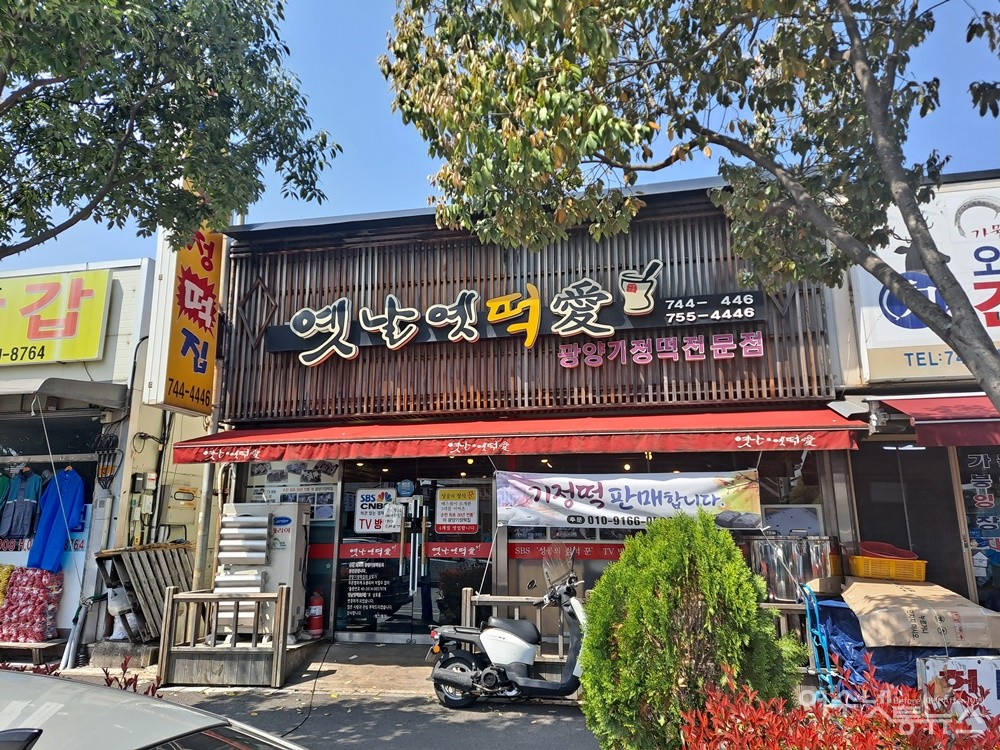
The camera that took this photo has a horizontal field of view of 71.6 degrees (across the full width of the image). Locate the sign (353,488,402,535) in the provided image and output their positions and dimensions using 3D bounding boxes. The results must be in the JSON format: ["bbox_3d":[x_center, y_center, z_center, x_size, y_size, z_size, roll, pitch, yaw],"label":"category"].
[{"bbox_3d":[-1.325,1.455,7.454,0.523,0.470,0.030,-3,-12,13],"label":"sign"}]

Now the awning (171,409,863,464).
[{"bbox_3d":[-0.076,0.601,6.672,6.321,0.491,1.099,-3,-12,13],"label":"awning"}]

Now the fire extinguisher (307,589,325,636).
[{"bbox_3d":[-1.967,2.568,7.453,0.160,0.490,0.160,-3,-12,13],"label":"fire extinguisher"}]

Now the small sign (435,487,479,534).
[{"bbox_3d":[-0.494,1.545,7.877,0.490,0.505,0.020,-3,-13,12],"label":"small sign"}]

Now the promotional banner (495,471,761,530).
[{"bbox_3d":[1.120,1.125,6.302,2.368,0.515,0.040,-3,-12,13],"label":"promotional banner"}]

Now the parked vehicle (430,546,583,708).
[{"bbox_3d":[0.233,2.184,5.883,1.800,1.270,0.700,-4,-12,20],"label":"parked vehicle"}]

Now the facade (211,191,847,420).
[{"bbox_3d":[-0.004,-0.674,7.403,6.374,2.177,0.275,-3,-12,13],"label":"facade"}]

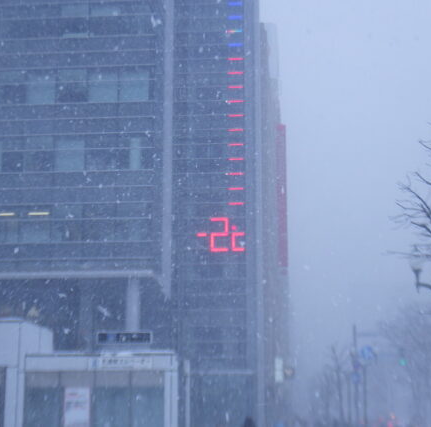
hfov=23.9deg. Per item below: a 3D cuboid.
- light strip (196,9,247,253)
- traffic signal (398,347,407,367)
[{"bbox_3d":[0.337,-5.095,60.008,2.890,14.940,0.200,-1,-13,5],"label":"light strip"},{"bbox_3d":[11.025,8.447,60.000,0.400,1.160,0.350,-1,-13,5],"label":"traffic signal"}]

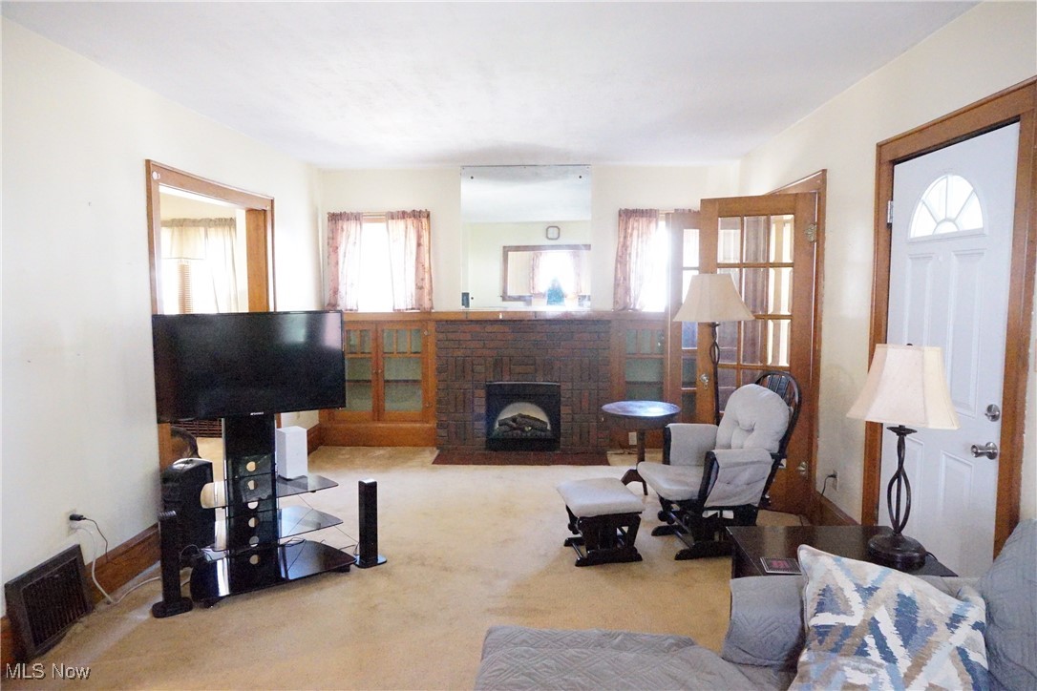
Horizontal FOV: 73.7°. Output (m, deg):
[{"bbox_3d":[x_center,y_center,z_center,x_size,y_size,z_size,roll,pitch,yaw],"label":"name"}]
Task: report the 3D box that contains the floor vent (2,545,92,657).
[{"bbox_3d":[-1.957,1.067,2.912,0.080,0.330,0.420,0,5,3],"label":"floor vent"}]

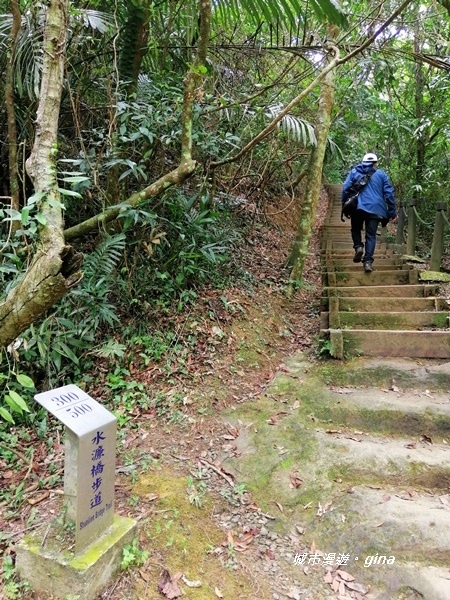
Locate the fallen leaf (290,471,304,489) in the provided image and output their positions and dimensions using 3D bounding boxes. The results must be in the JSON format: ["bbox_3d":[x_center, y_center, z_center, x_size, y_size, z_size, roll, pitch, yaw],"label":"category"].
[{"bbox_3d":[0.363,0.889,2.256,0.060,0.035,0.095,2,11,9],"label":"fallen leaf"}]

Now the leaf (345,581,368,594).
[{"bbox_3d":[0.482,1.051,1.651,0.088,0.015,0.030,8,14,34],"label":"leaf"}]

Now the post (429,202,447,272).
[{"bbox_3d":[2.869,-0.846,6.050,0.140,0.940,0.140,5,3,11],"label":"post"}]

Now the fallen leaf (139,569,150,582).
[{"bbox_3d":[-0.308,1.037,1.704,0.026,0.015,0.070,-9,15,-39],"label":"fallen leaf"}]

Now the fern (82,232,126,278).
[{"bbox_3d":[-1.043,-0.385,3.900,0.400,0.400,0.330,0,3,-6],"label":"fern"}]

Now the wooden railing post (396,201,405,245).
[{"bbox_3d":[3.479,-1.501,8.900,0.135,0.920,0.135,3,3,11],"label":"wooden railing post"}]

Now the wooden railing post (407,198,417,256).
[{"bbox_3d":[3.054,-1.182,7.350,0.135,0.940,0.135,3,3,11],"label":"wooden railing post"}]

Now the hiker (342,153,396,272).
[{"bbox_3d":[1.972,-1.194,6.150,0.700,1.650,0.550,1,3,13],"label":"hiker"}]

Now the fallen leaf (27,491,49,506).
[{"bbox_3d":[-0.875,0.929,2.122,0.103,0.018,0.062,-10,15,-42],"label":"fallen leaf"}]

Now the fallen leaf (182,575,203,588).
[{"bbox_3d":[-0.122,1.044,1.681,0.088,0.012,0.018,6,13,28],"label":"fallen leaf"}]

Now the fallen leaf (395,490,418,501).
[{"bbox_3d":[0.853,0.926,2.137,0.093,0.015,0.046,3,12,15],"label":"fallen leaf"}]

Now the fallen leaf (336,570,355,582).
[{"bbox_3d":[0.459,1.038,1.702,0.072,0.015,0.029,9,14,38],"label":"fallen leaf"}]

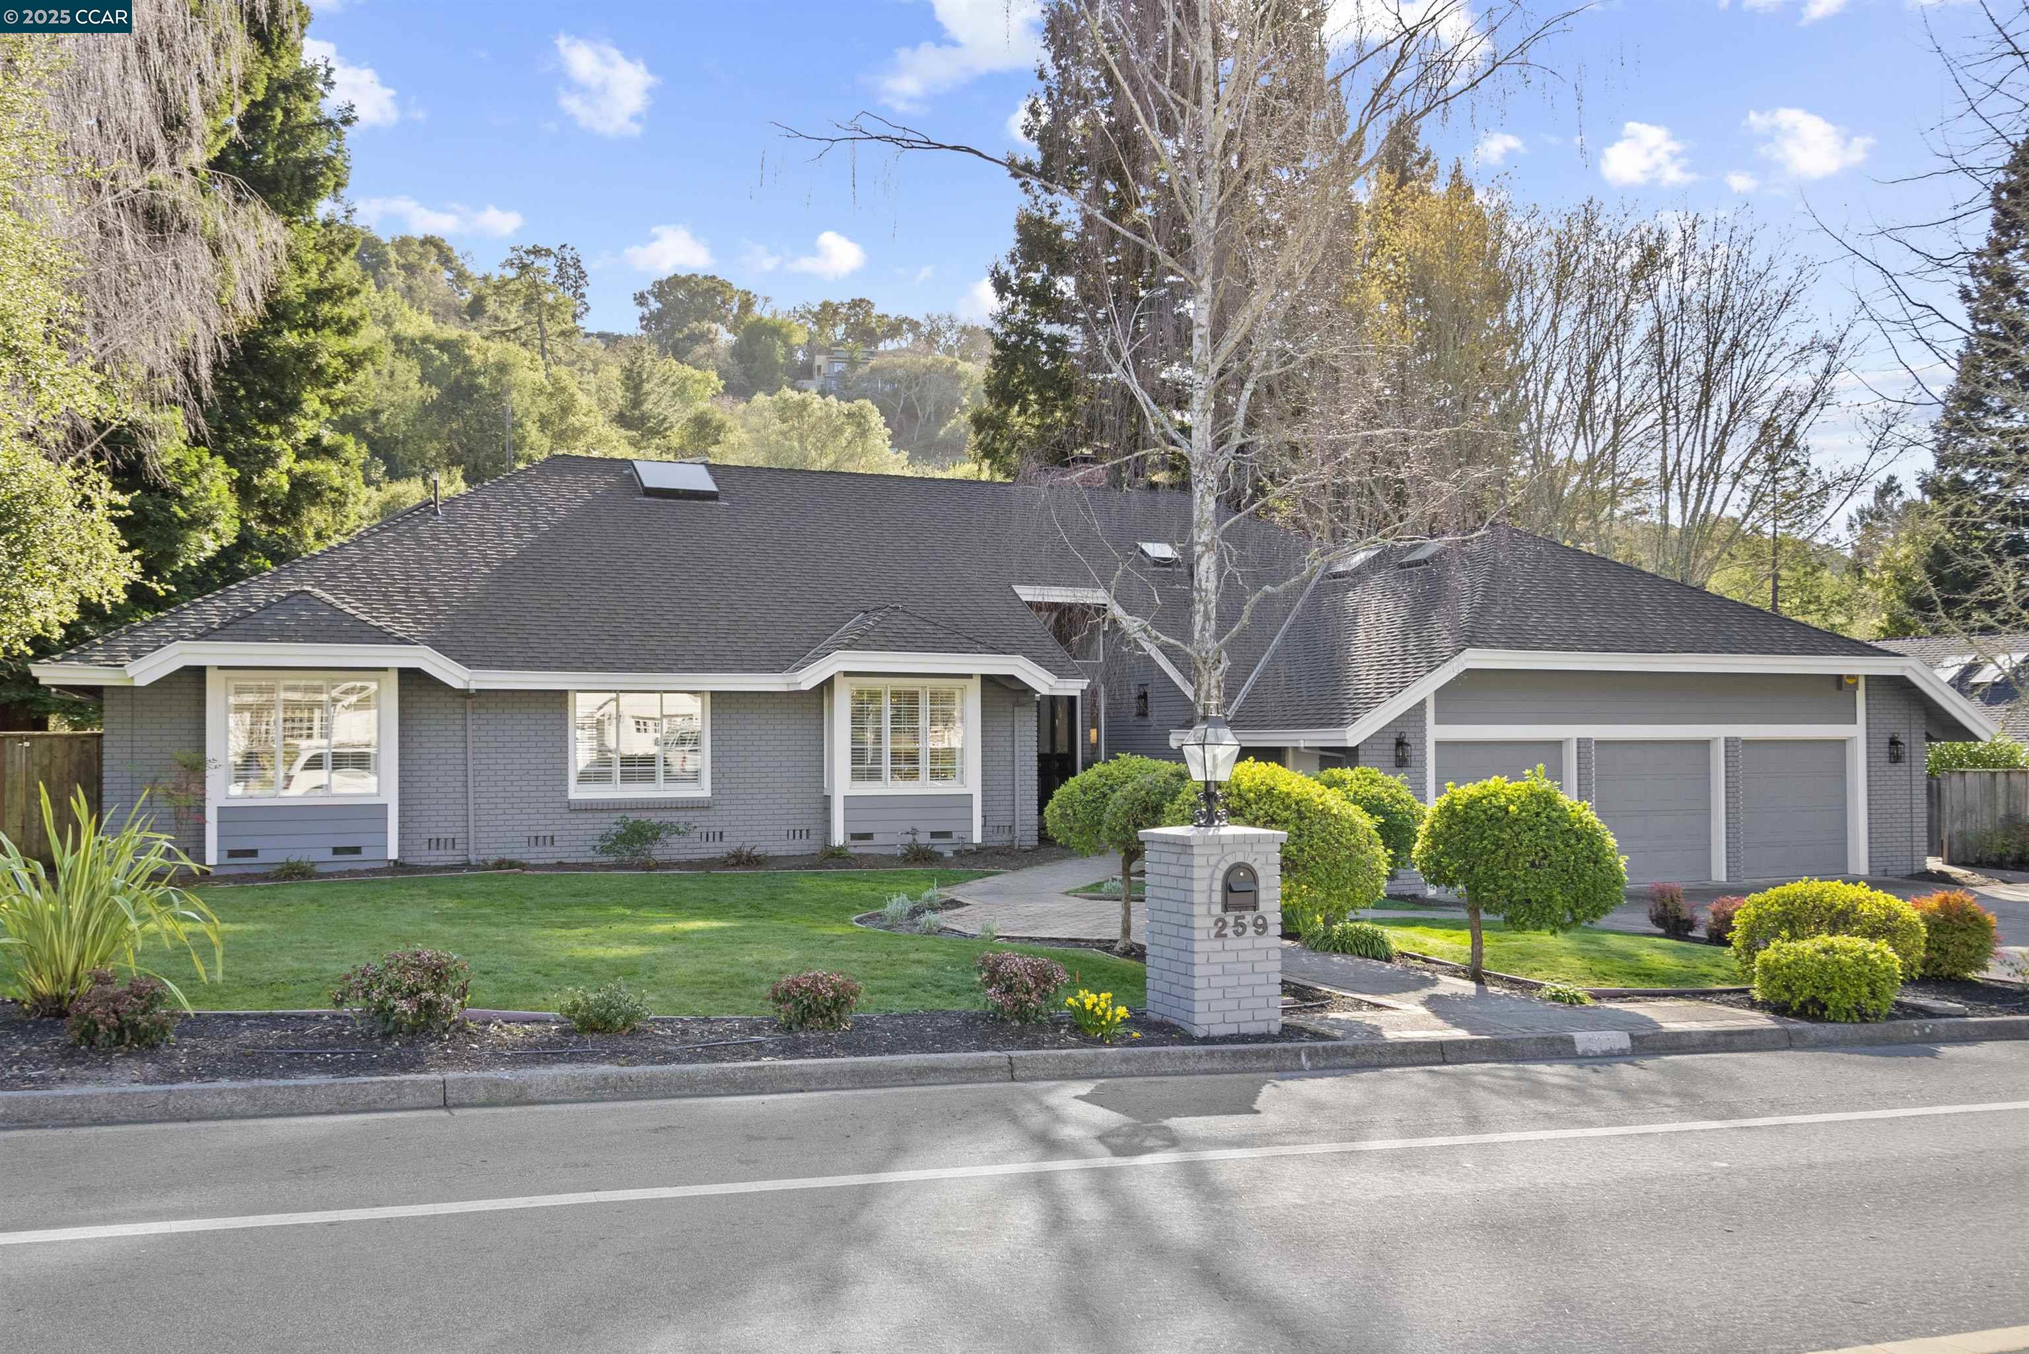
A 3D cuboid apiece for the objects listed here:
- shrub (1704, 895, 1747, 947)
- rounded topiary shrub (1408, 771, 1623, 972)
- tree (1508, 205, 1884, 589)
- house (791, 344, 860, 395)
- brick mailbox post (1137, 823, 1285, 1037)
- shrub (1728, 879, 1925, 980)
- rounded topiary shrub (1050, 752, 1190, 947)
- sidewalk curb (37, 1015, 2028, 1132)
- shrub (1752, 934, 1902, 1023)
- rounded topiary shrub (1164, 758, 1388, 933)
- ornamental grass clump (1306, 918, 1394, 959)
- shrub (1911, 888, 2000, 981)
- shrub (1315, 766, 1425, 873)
[{"bbox_3d":[7.213,2.452,16.500,0.510,0.490,0.500,0,-1,0],"label":"shrub"},{"bbox_3d":[4.241,1.638,13.738,1.811,1.758,1.811,-1,-2,17],"label":"rounded topiary shrub"},{"bbox_3d":[17.485,-5.060,42.000,9.000,14.200,8.200,0,-1,0],"label":"tree"},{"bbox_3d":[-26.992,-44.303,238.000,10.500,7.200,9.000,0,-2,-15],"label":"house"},{"bbox_3d":[1.286,1.617,10.601,0.706,1.296,0.706,1,-2,-23],"label":"brick mailbox post"},{"bbox_3d":[7.004,2.196,14.100,1.550,0.880,1.350,0,-1,0],"label":"shrub"},{"bbox_3d":[0.891,1.528,14.138,1.192,1.713,1.192,0,-2,4],"label":"rounded topiary shrub"},{"bbox_3d":[1.541,2.345,10.074,13.701,0.145,0.190,3,-3,-22],"label":"sidewalk curb"},{"bbox_3d":[6.290,2.275,12.650,1.050,0.610,0.950,0,-1,0],"label":"shrub"},{"bbox_3d":[2.542,1.654,15.798,2.128,1.746,2.022,0,-2,9],"label":"rounded topiary shrub"},{"bbox_3d":[3.059,2.374,14.887,0.760,0.340,0.620,1,-2,-22],"label":"ornamental grass clump"},{"bbox_3d":[8.607,2.339,15.000,0.800,0.770,0.780,0,-1,0],"label":"shrub"},{"bbox_3d":[4.136,1.857,19.800,1.600,1.530,1.550,0,-1,0],"label":"shrub"}]

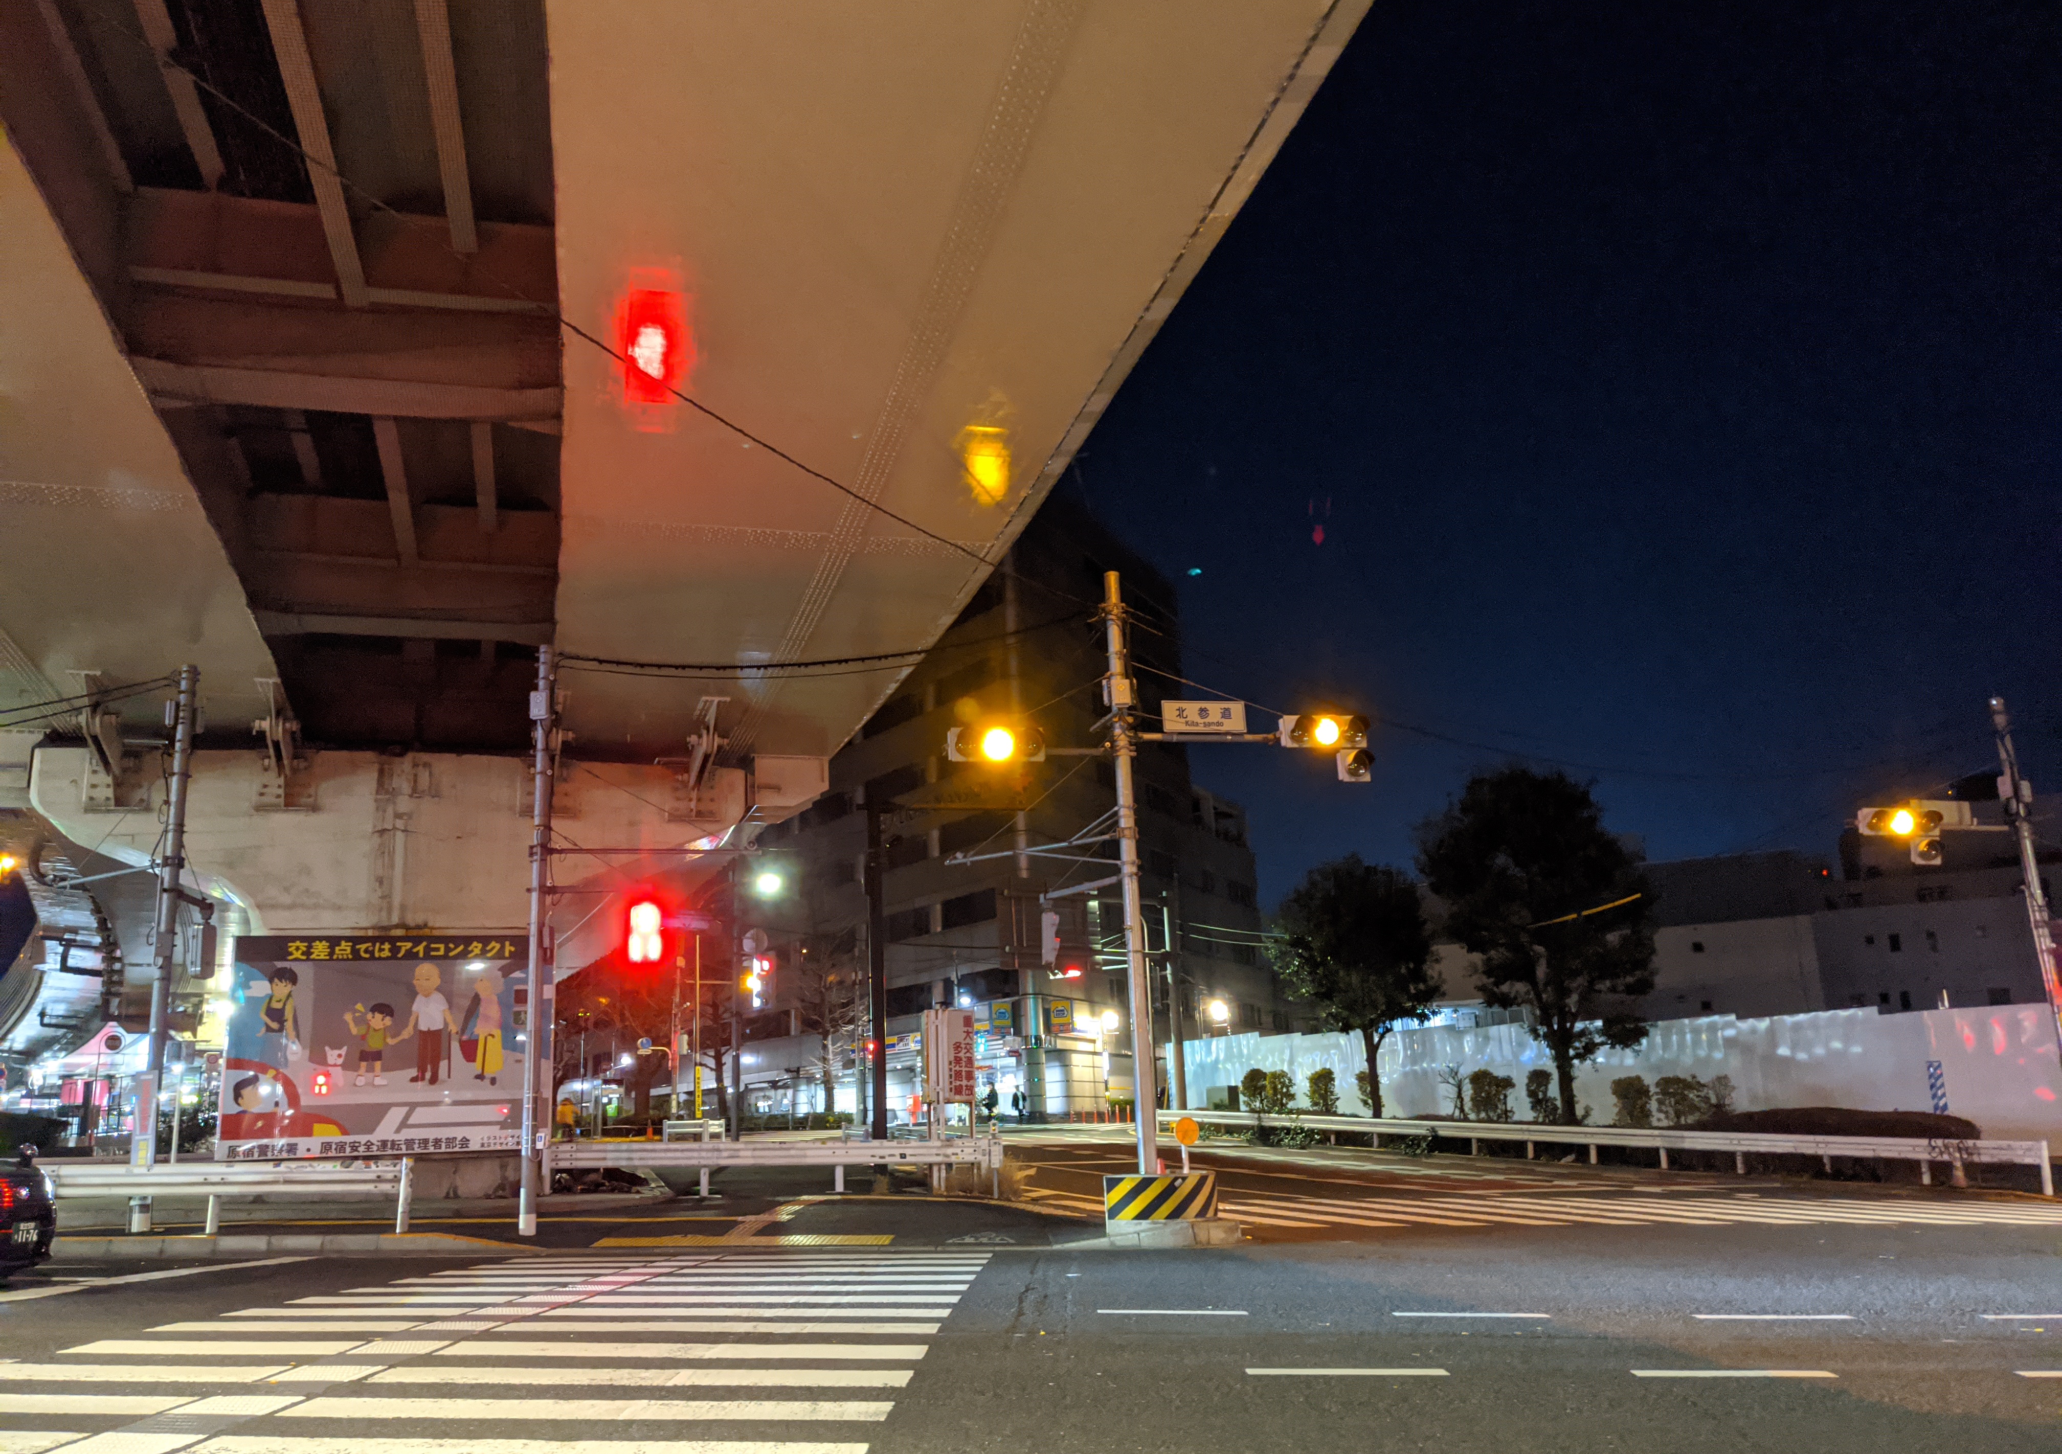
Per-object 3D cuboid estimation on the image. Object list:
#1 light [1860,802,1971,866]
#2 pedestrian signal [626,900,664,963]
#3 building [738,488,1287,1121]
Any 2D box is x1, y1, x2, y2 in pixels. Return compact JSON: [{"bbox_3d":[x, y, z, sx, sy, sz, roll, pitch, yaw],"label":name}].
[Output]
[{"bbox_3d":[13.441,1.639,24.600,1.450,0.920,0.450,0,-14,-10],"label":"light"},{"bbox_3d":[-4.563,2.410,19.023,0.420,0.740,0.300,-3,-14,0],"label":"pedestrian signal"},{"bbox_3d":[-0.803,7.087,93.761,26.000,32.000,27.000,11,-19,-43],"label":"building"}]

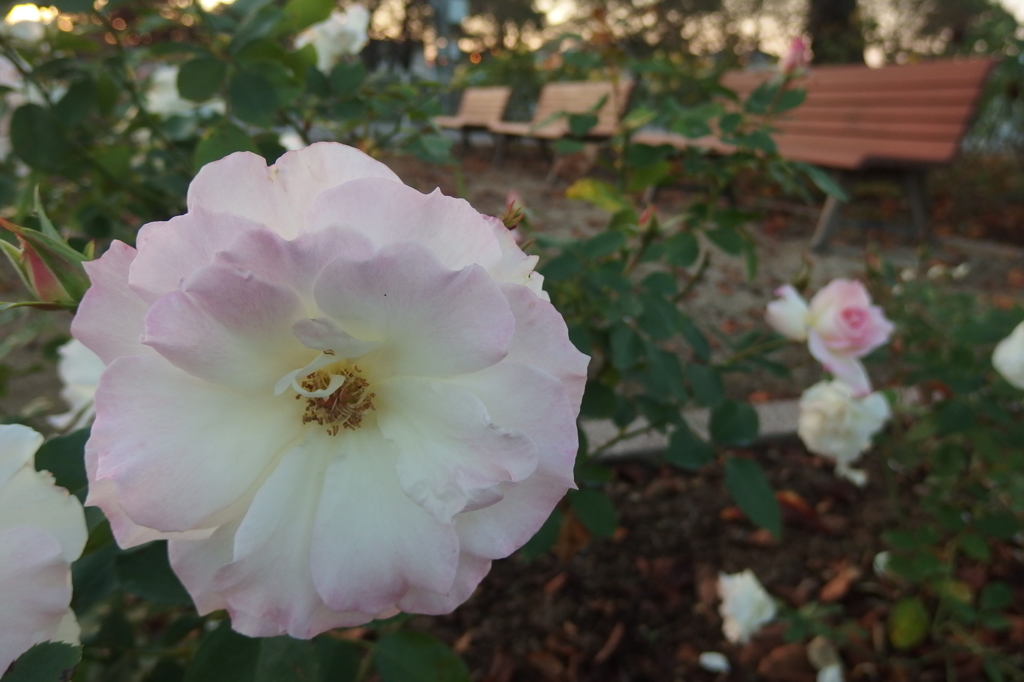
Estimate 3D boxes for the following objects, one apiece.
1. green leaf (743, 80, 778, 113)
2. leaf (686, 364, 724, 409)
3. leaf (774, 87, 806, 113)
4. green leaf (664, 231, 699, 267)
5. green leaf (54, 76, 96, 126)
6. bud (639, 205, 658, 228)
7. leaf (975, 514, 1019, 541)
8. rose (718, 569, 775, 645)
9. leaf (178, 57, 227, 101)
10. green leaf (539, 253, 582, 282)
[{"bbox_3d":[0.212,-0.207,0.630,0.025,0.027,0.020,6,19,17],"label":"green leaf"},{"bbox_3d":[0.144,0.033,0.550,0.025,0.027,0.018,5,19,15],"label":"leaf"},{"bbox_3d":[0.237,-0.206,0.630,0.023,0.021,0.020,6,19,19],"label":"leaf"},{"bbox_3d":[0.108,-0.059,0.470,0.022,0.023,0.012,3,19,13],"label":"green leaf"},{"bbox_3d":[-0.283,-0.155,0.480,0.027,0.033,0.014,-11,21,-27],"label":"green leaf"},{"bbox_3d":[0.087,-0.077,0.470,0.014,0.018,0.013,2,19,10],"label":"bud"},{"bbox_3d":[0.591,0.226,0.900,0.056,0.034,0.030,12,22,35],"label":"leaf"},{"bbox_3d":[0.287,0.322,0.900,0.059,0.050,0.060,7,19,20],"label":"rose"},{"bbox_3d":[-0.196,-0.166,0.470,0.032,0.028,0.014,-8,19,-20],"label":"leaf"},{"bbox_3d":[0.031,-0.047,0.470,0.028,0.019,0.014,0,18,4],"label":"green leaf"}]

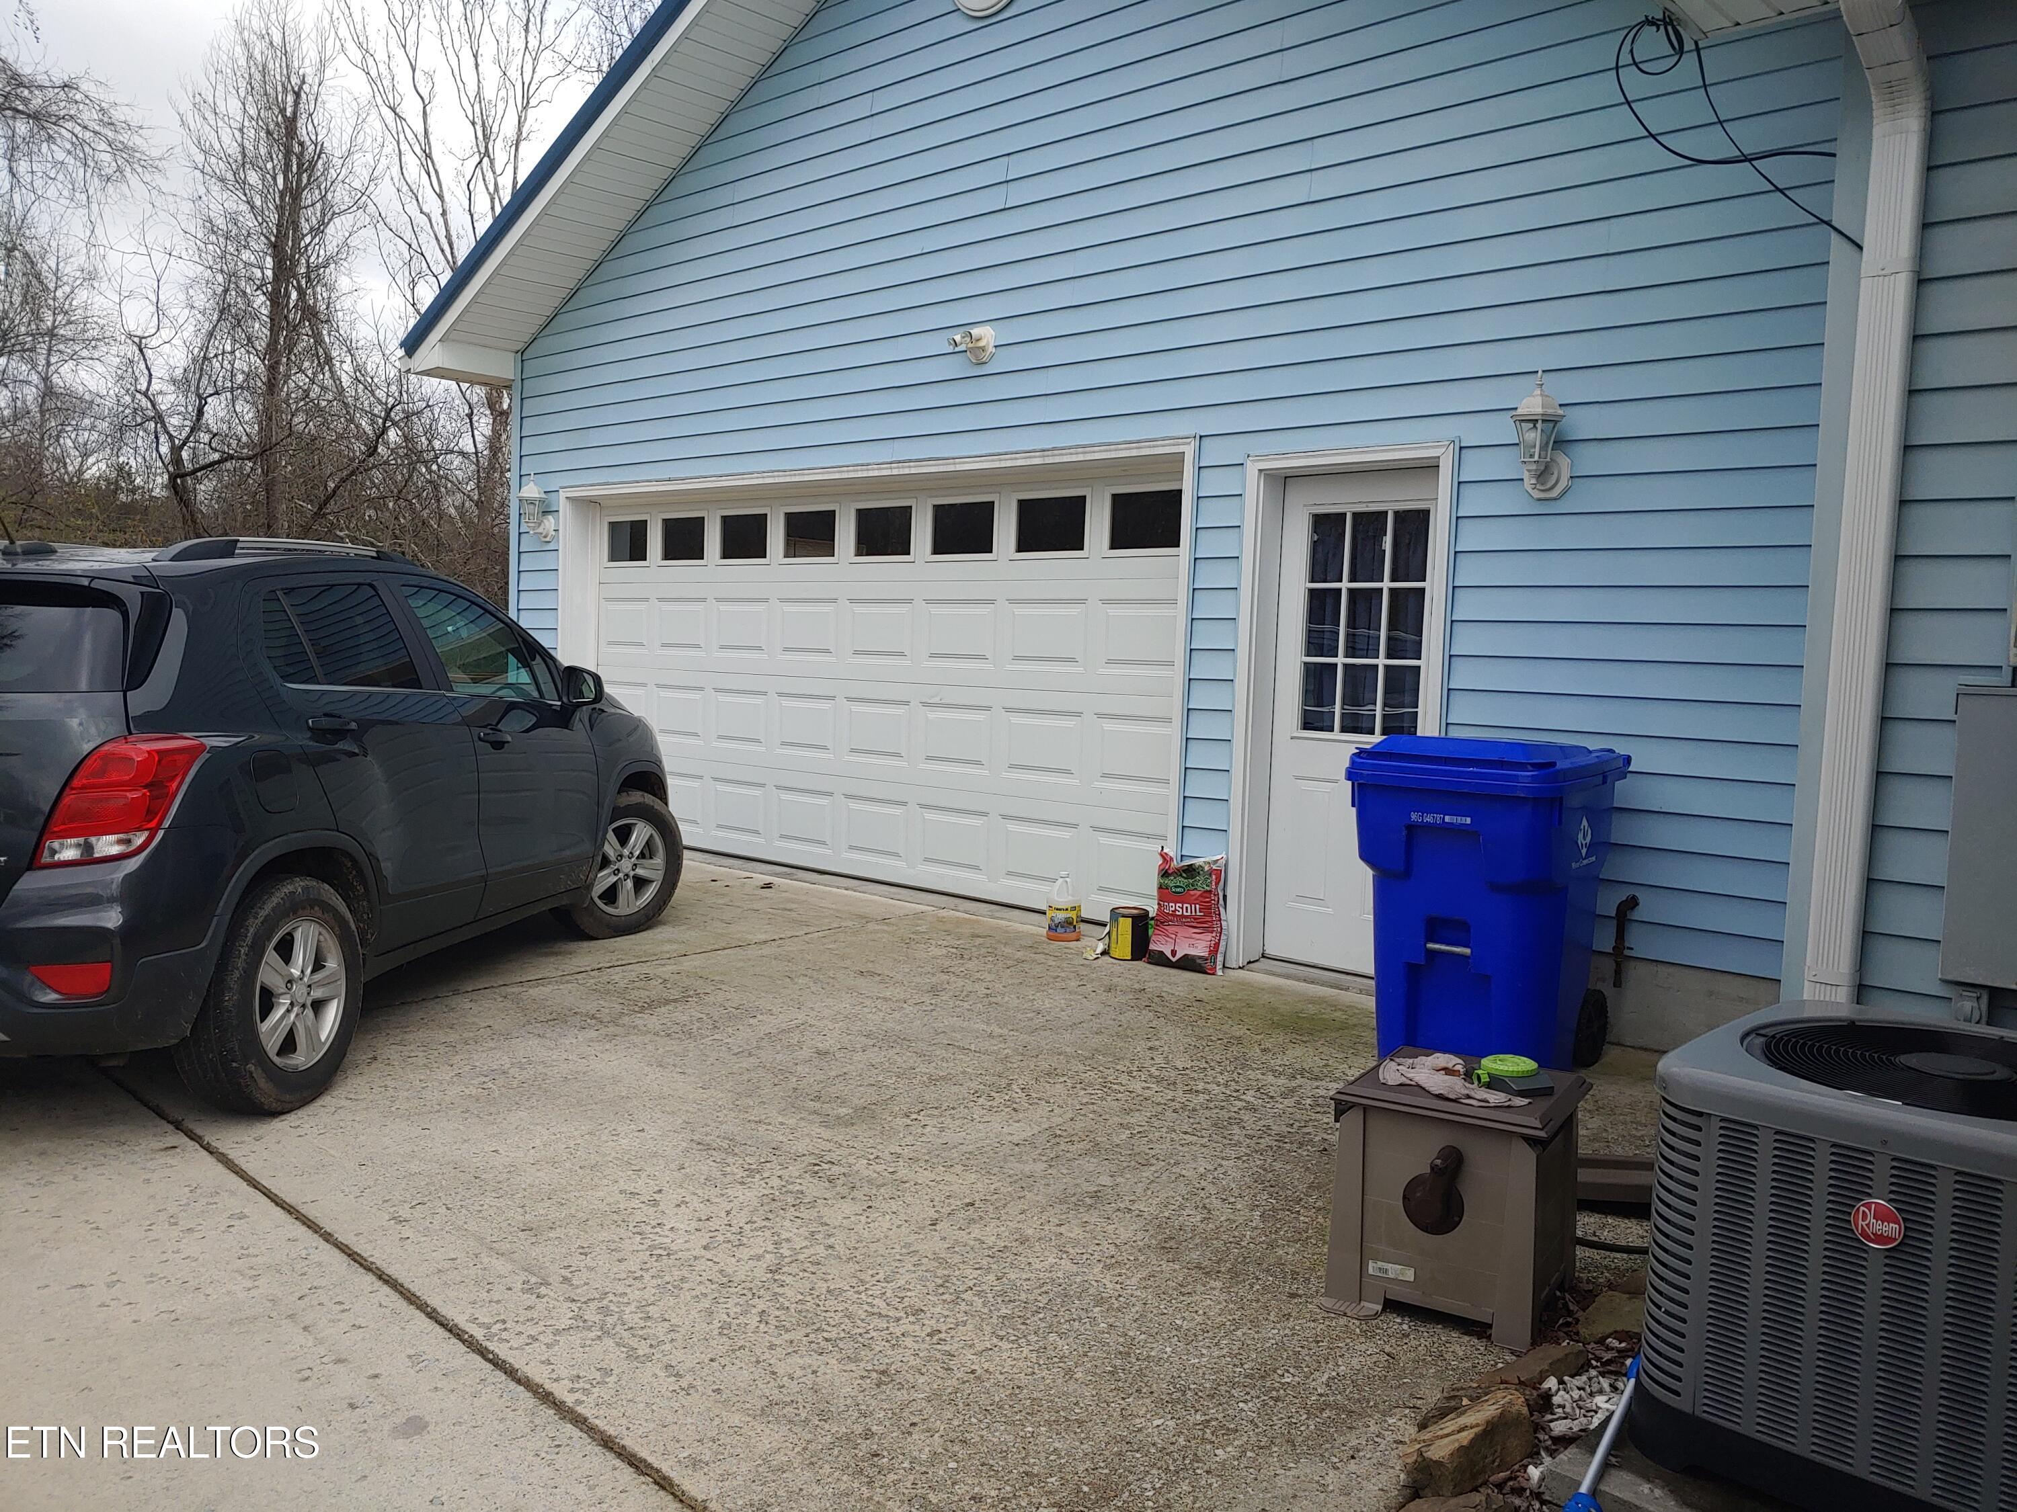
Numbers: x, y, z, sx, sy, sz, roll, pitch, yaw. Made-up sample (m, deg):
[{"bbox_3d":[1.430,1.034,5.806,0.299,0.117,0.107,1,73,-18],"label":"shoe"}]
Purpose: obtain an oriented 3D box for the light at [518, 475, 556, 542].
[{"bbox_3d":[-3.094,-1.621,9.523,0.197,0.417,0.223,6,5,41],"label":"light"}]

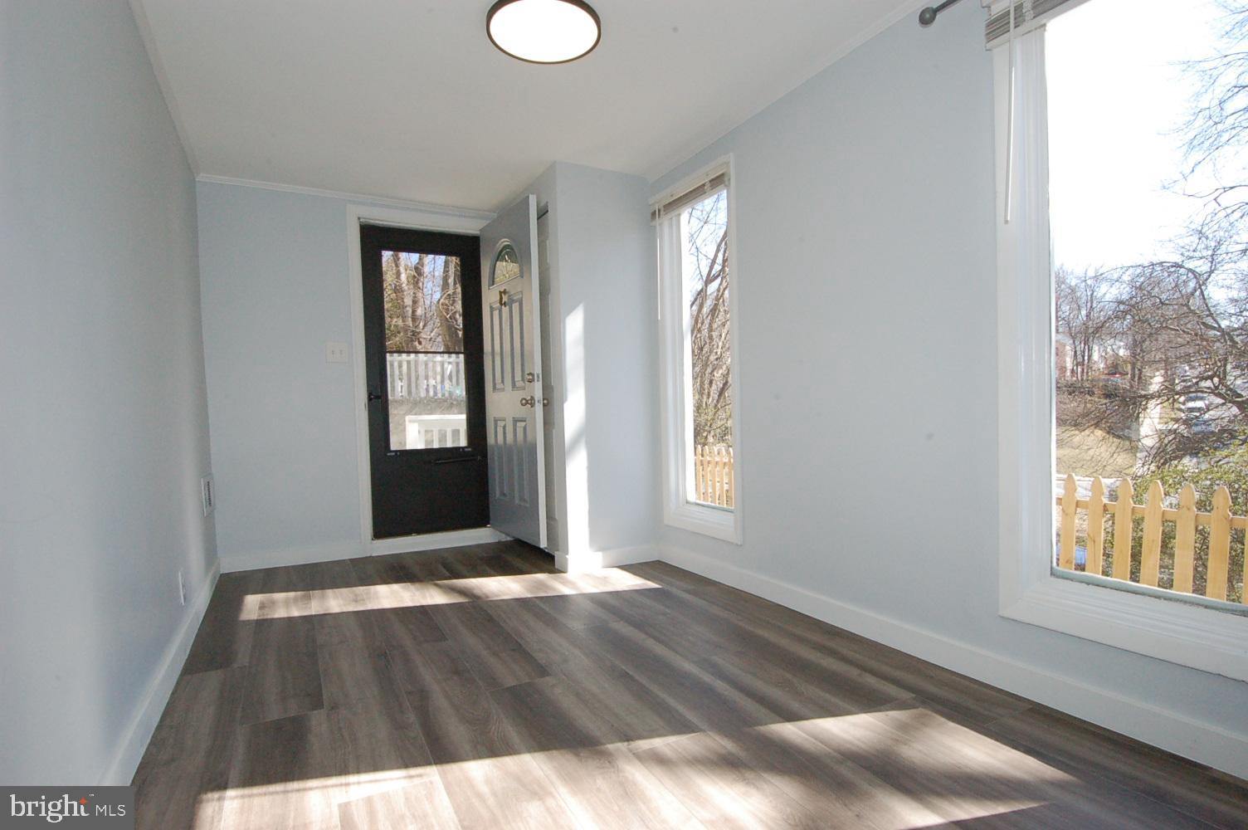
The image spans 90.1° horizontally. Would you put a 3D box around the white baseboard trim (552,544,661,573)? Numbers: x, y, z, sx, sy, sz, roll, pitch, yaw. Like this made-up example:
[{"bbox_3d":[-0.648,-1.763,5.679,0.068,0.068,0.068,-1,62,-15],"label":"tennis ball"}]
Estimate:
[{"bbox_3d":[-0.087,0.798,3.580,0.589,0.112,0.147,-2,1,-28],"label":"white baseboard trim"}]

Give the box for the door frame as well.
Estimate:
[{"bbox_3d":[-1.298,-0.217,4.134,0.920,2.192,0.130,-2,1,-28],"label":"door frame"}]

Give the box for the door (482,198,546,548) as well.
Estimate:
[{"bbox_3d":[-0.716,-0.246,3.951,0.045,2.040,0.797,-2,1,-33],"label":"door"}]

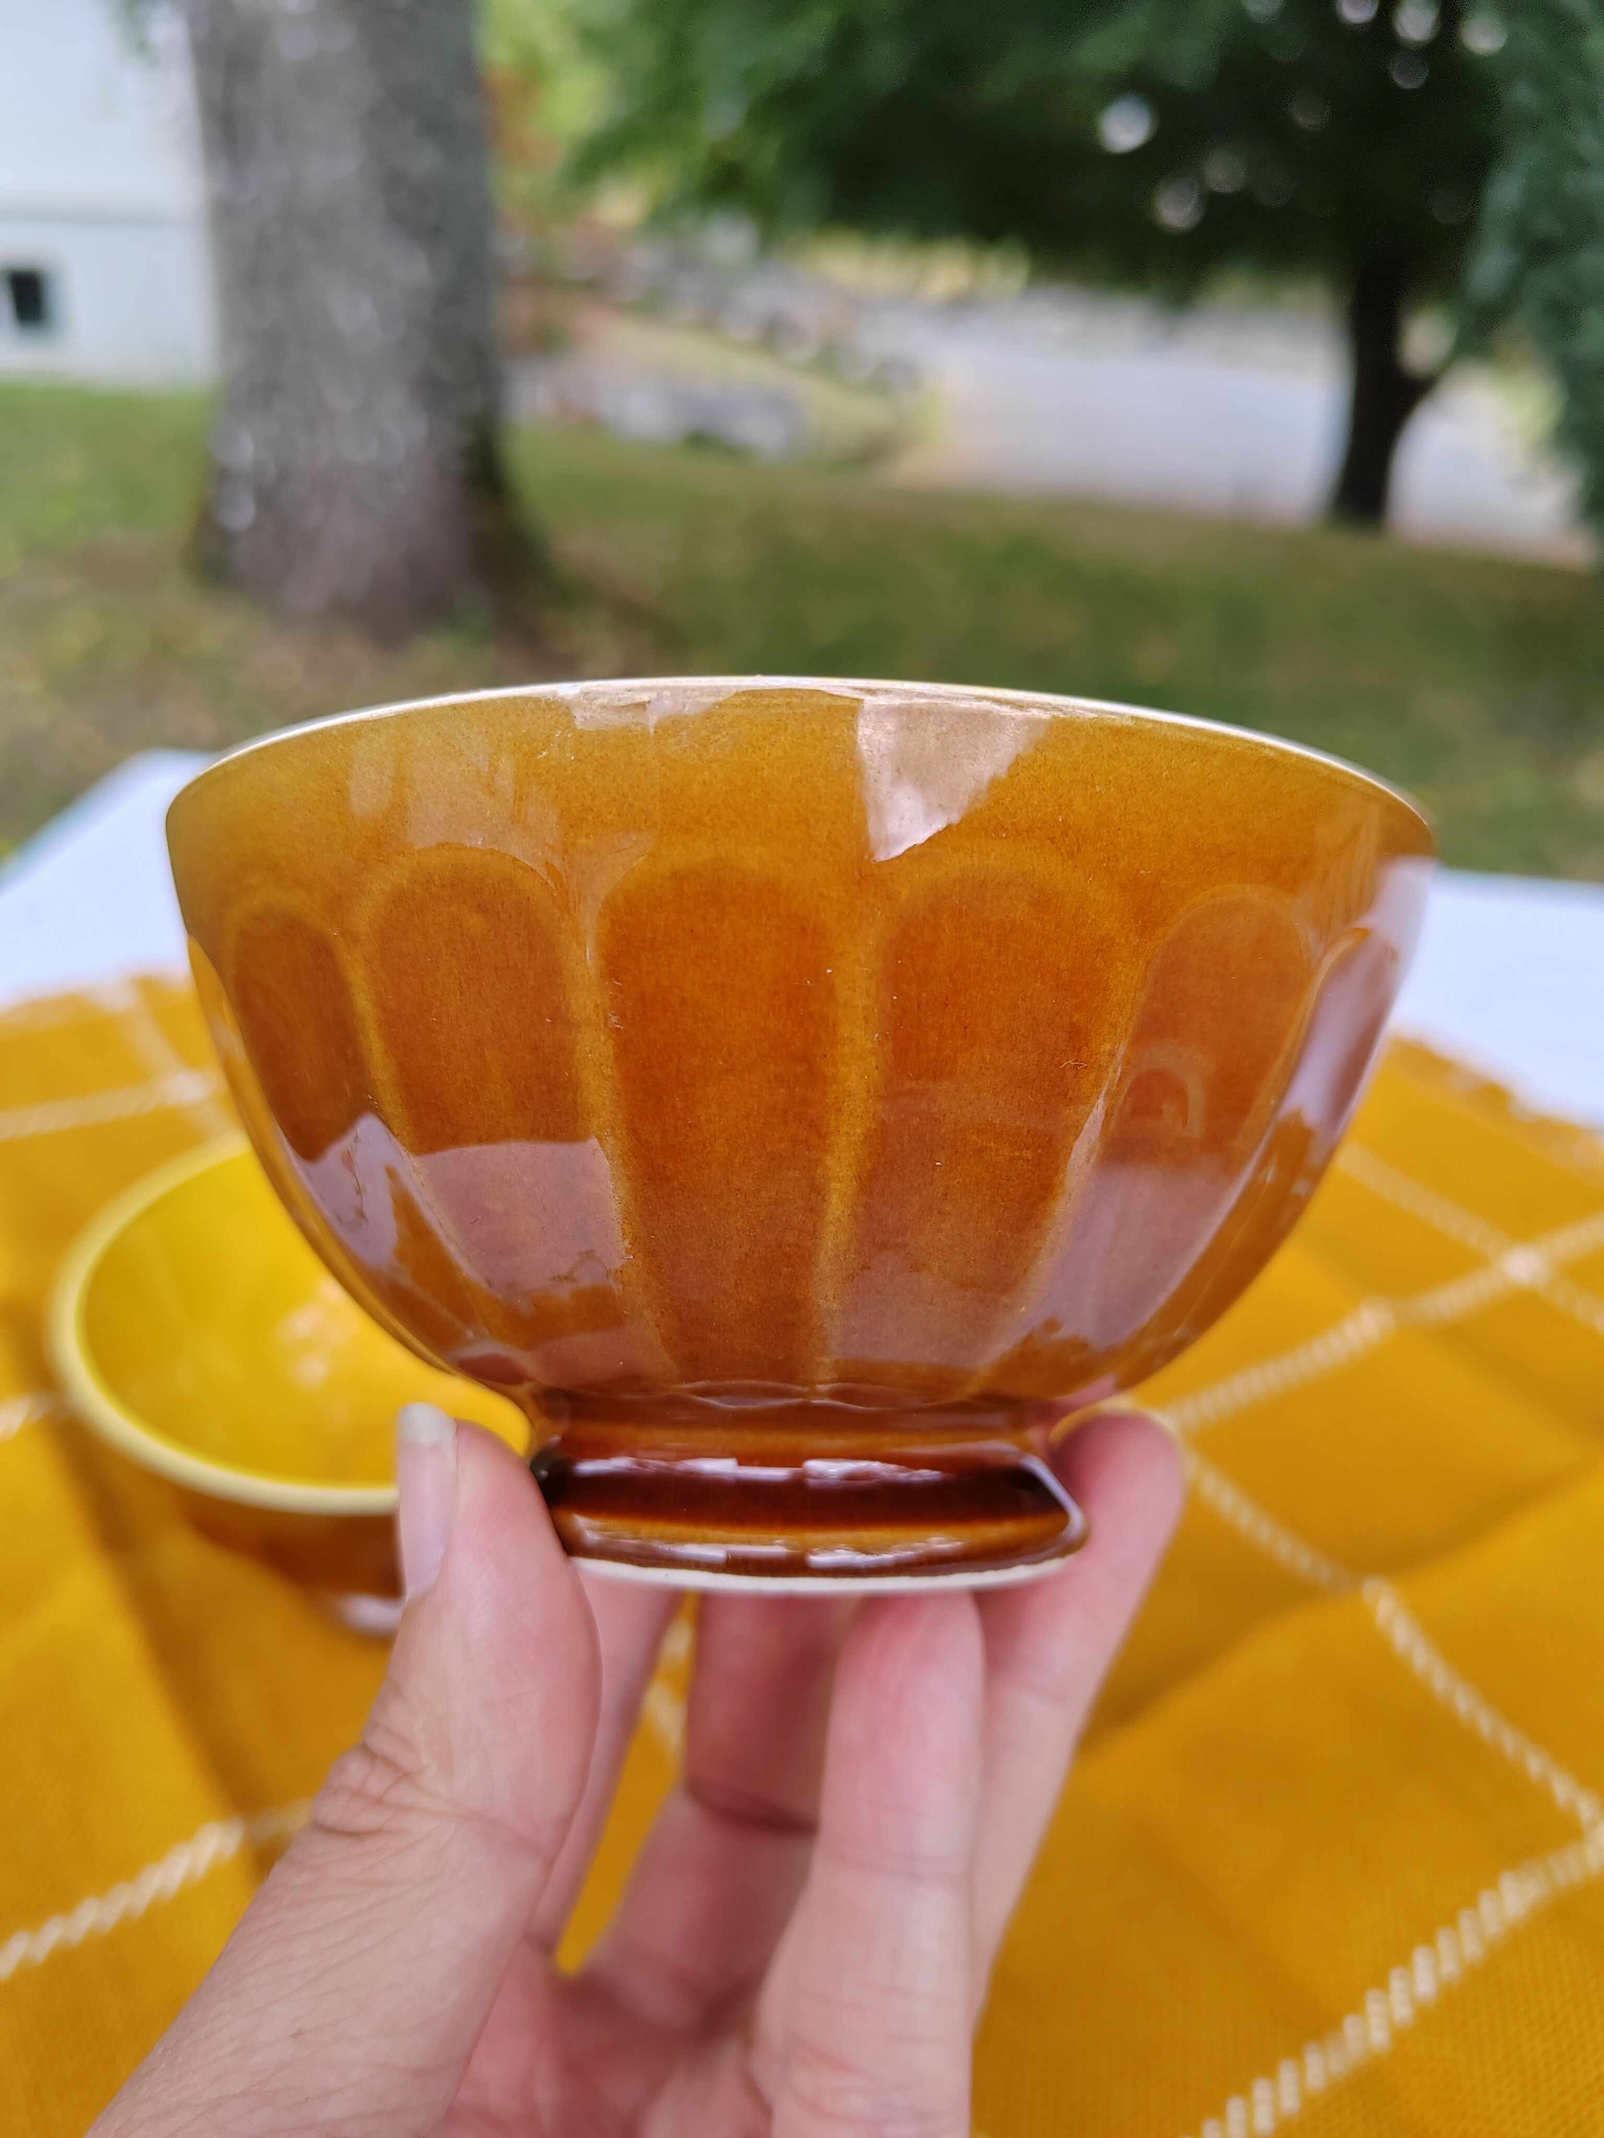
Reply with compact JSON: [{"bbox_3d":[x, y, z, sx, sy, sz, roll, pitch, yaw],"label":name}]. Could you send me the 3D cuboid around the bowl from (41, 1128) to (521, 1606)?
[{"bbox_3d":[-0.096,0.081,0.387,0.137,0.081,0.137,6,31,-4],"label":"bowl"}]

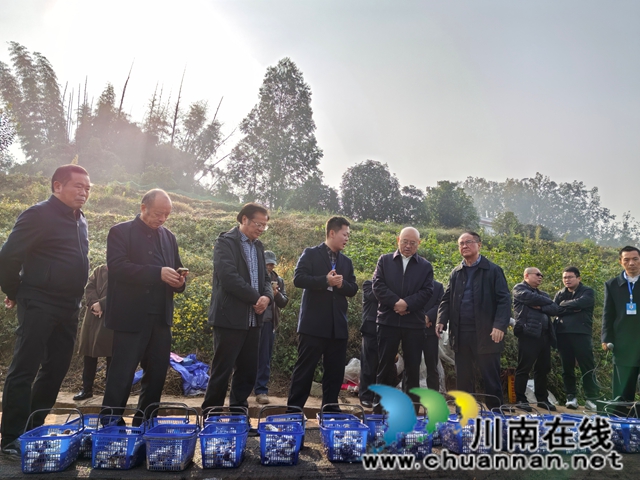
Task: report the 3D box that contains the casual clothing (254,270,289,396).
[{"bbox_3d":[-0.561,1.008,5.440,0.500,1.360,0.360,9,-14,-27],"label":"casual clothing"}]

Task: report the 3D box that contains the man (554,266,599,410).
[{"bbox_3d":[3.037,1.142,5.910,0.540,1.670,0.380,-4,-14,29],"label":"man"}]

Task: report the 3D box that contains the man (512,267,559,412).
[{"bbox_3d":[2.551,1.142,5.910,0.520,1.670,0.400,8,-13,-24],"label":"man"}]

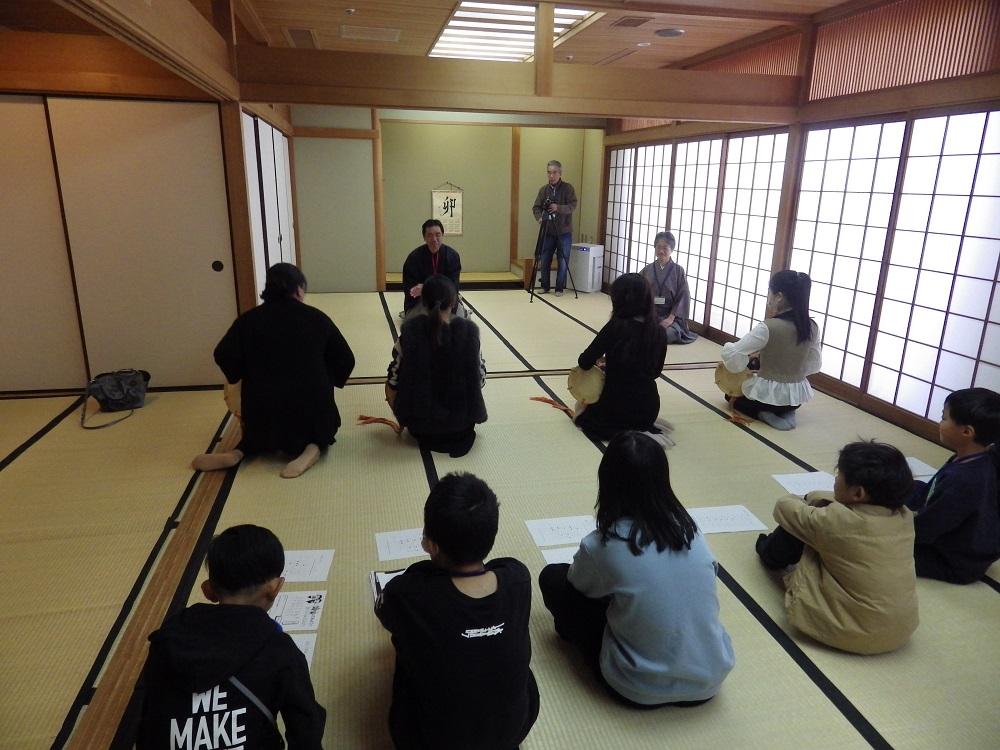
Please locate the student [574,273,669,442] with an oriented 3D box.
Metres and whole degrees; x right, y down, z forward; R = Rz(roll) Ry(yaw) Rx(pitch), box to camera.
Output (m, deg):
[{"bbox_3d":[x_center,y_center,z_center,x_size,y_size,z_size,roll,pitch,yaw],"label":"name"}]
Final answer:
[{"bbox_3d":[0.732,-0.127,3.624,0.500,0.920,0.630,-13,22,-38],"label":"student"}]

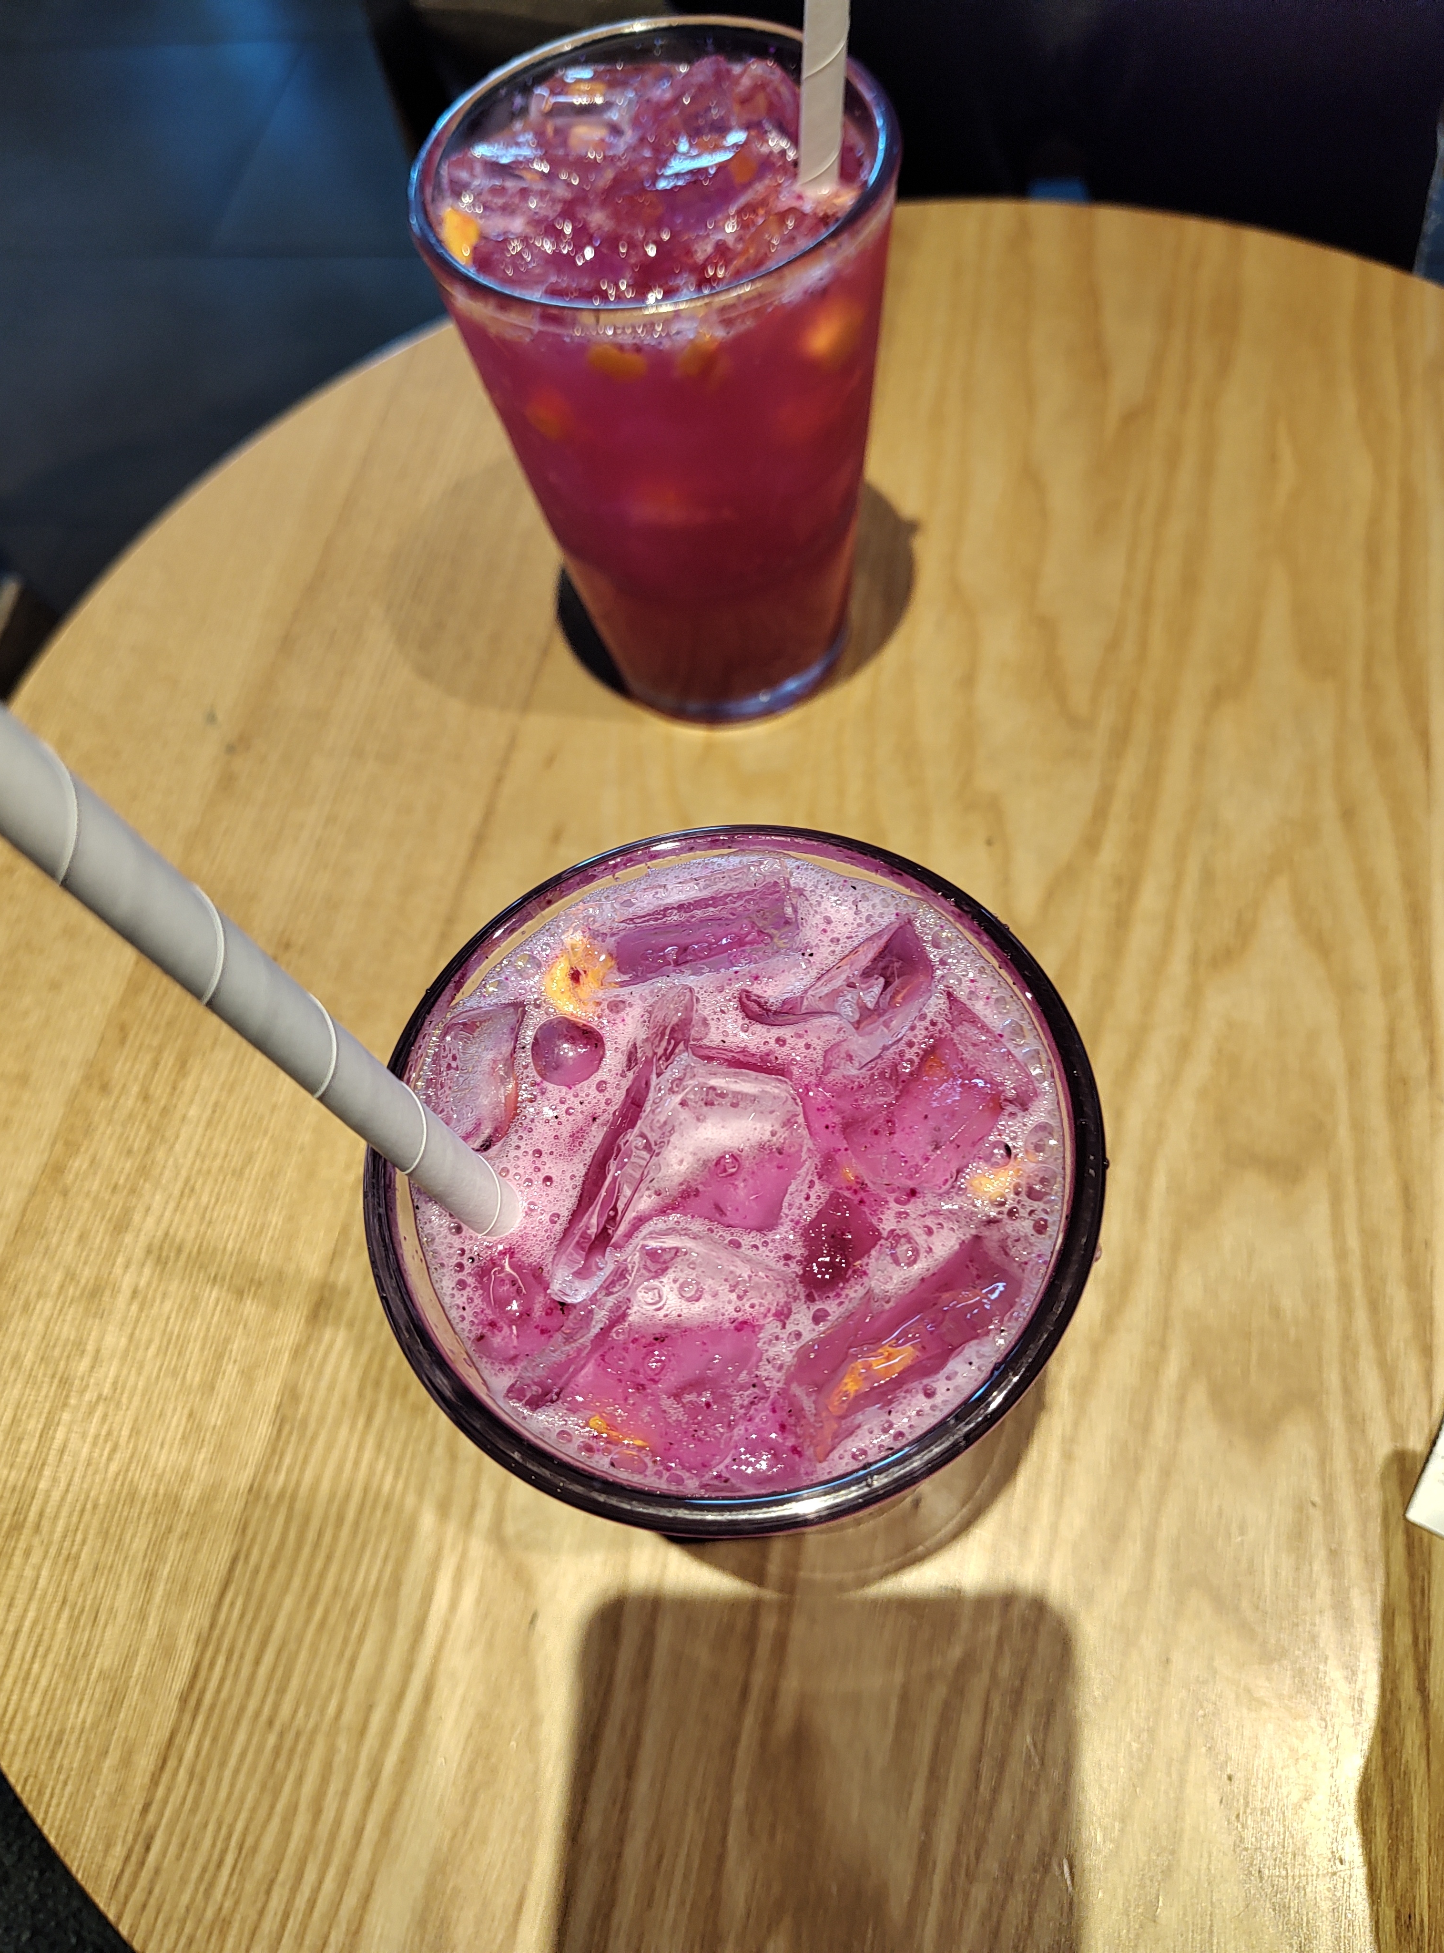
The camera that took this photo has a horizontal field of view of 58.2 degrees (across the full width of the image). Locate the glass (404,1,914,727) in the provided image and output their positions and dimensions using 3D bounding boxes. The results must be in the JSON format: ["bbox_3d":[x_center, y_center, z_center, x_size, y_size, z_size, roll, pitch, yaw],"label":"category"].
[{"bbox_3d":[-0.006,-0.121,0.294,0.091,0.128,0.091,0,63,7],"label":"glass"}]

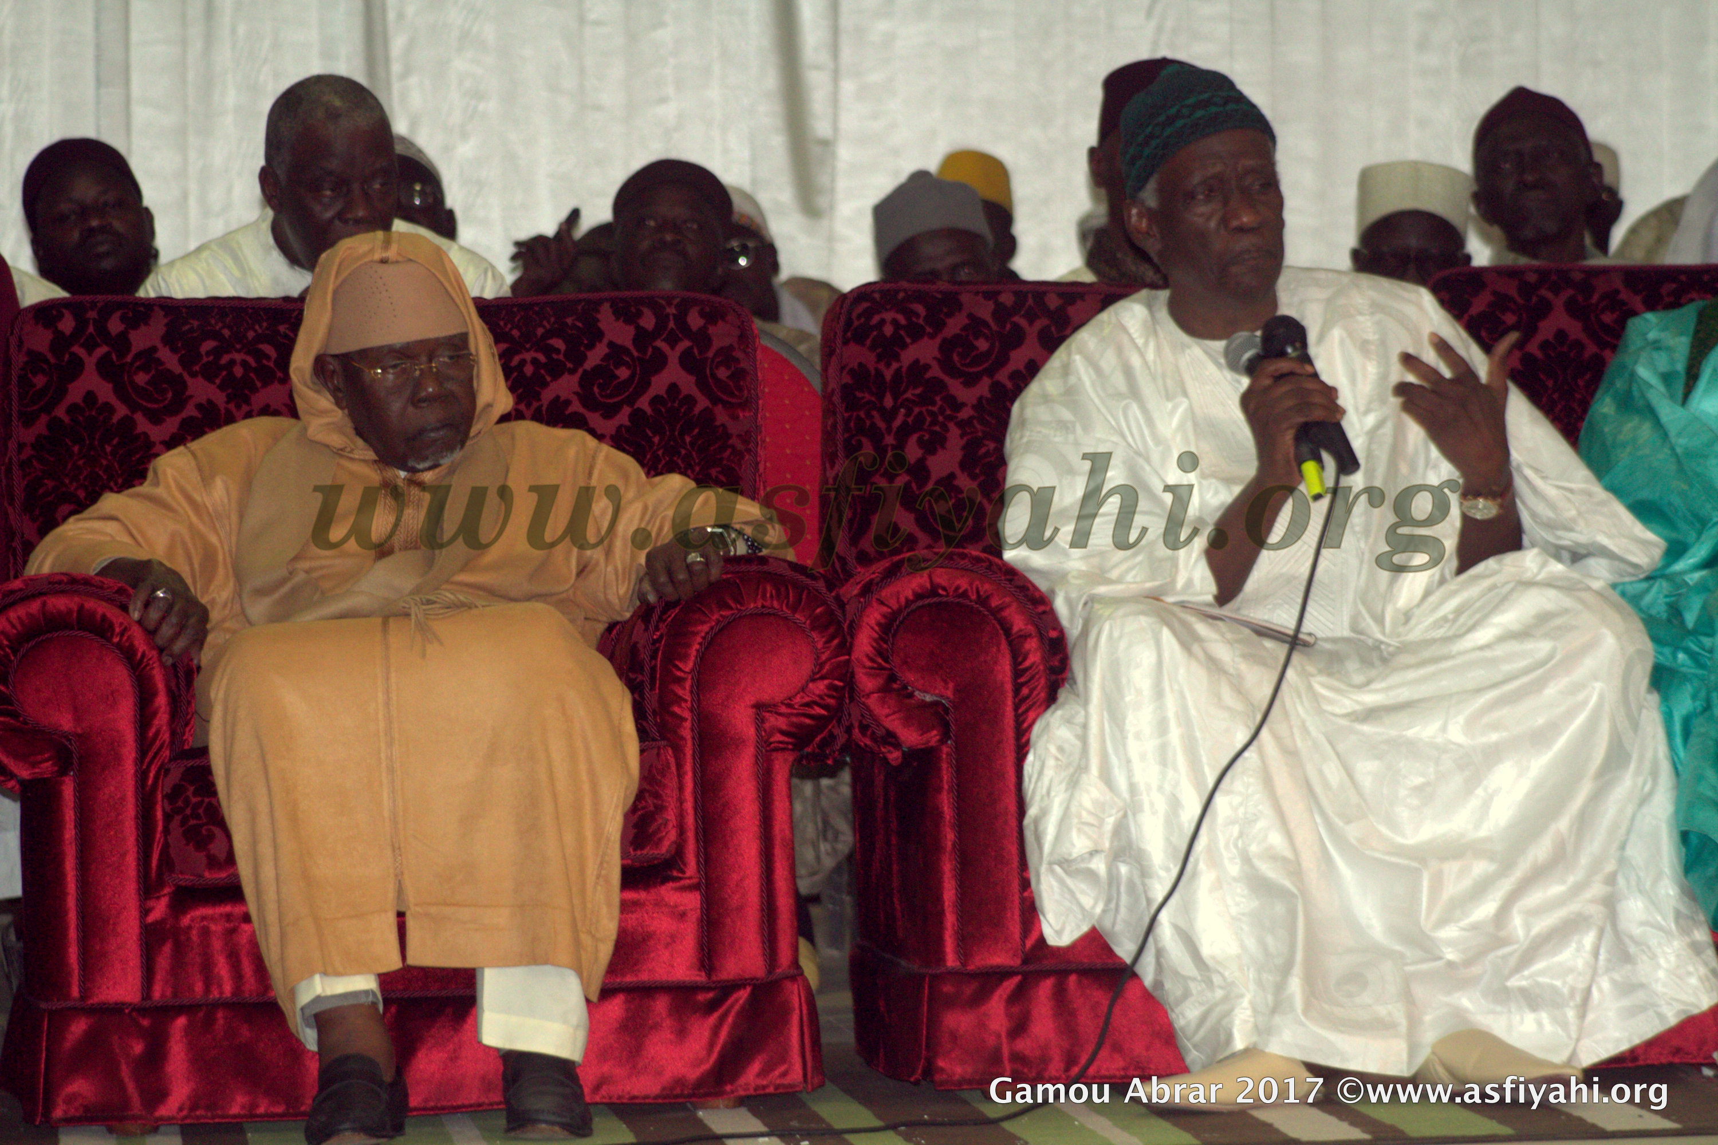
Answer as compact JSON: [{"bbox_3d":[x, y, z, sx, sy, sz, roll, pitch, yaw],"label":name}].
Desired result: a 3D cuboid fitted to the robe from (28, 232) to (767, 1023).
[{"bbox_3d":[-0.533,0.060,9.950,0.890,0.950,0.740,-2,1,-5],"label":"robe"}]

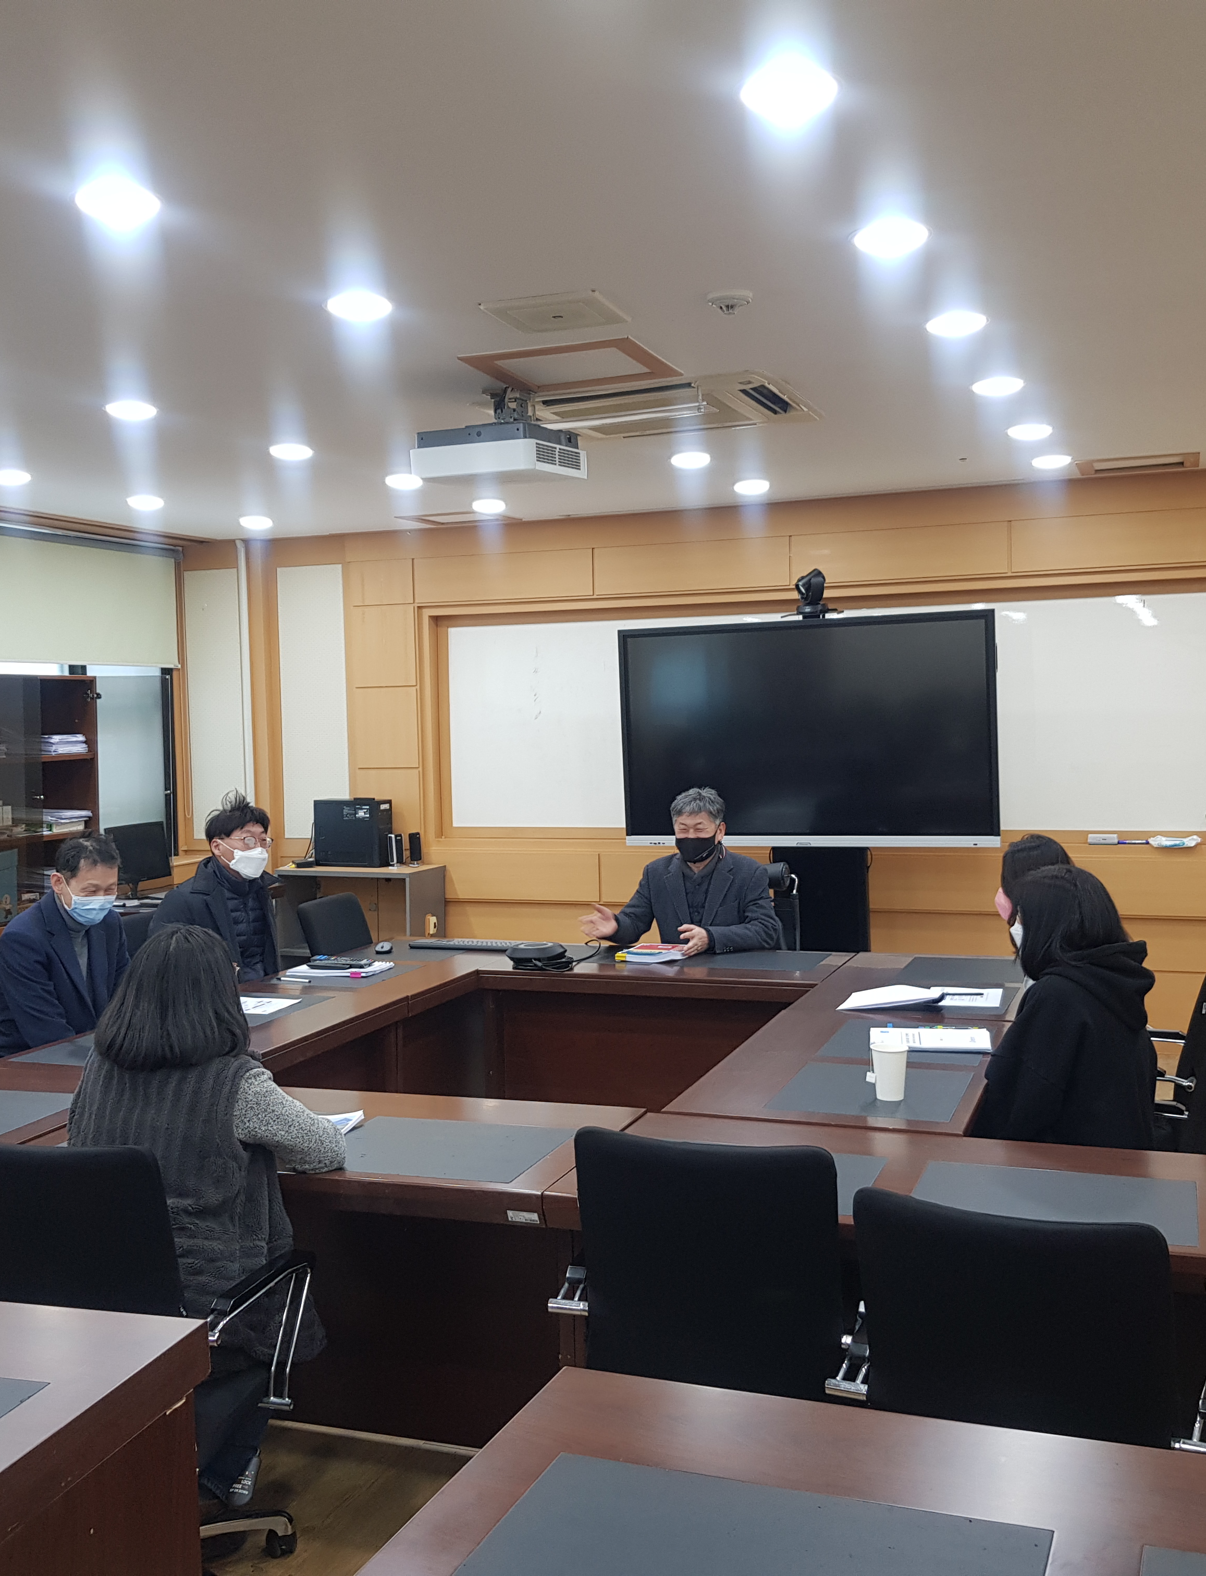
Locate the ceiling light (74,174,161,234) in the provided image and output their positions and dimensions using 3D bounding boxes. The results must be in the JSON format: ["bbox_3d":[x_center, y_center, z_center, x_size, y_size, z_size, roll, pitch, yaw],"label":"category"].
[{"bbox_3d":[-0.942,-1.135,3.065,0.155,0.030,0.155,0,3,21],"label":"ceiling light"}]

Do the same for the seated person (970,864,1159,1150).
[{"bbox_3d":[1.053,0.800,3.915,0.710,1.210,0.500,0,3,26],"label":"seated person"}]

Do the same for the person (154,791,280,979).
[{"bbox_3d":[-1.321,0.717,5.771,0.750,1.380,0.520,0,2,26],"label":"person"}]

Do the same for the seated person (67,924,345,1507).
[{"bbox_3d":[-0.768,0.870,3.049,0.540,1.245,0.680,0,3,21],"label":"seated person"}]

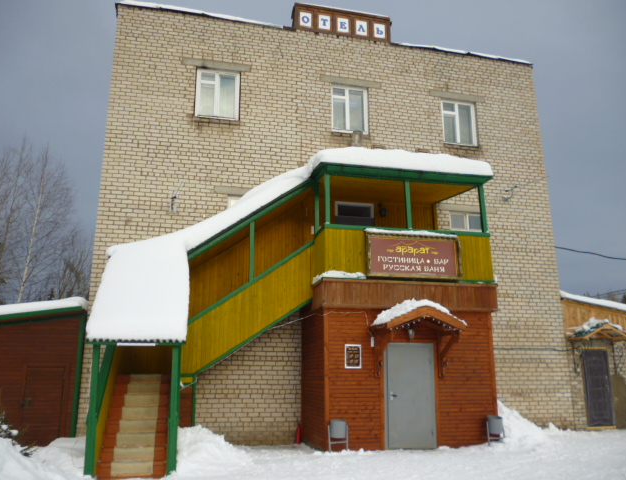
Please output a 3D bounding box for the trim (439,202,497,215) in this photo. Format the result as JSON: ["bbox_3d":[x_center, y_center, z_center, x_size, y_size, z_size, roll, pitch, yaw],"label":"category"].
[{"bbox_3d":[4.249,-0.839,14.247,1.769,0.177,0.120,3,-15,-13],"label":"trim"}]

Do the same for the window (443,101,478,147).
[{"bbox_3d":[4.188,-3.325,14.927,1.049,1.354,0.120,3,-15,-13],"label":"window"}]

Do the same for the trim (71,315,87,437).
[{"bbox_3d":[-4.842,2.789,10.769,0.140,2.470,0.110,3,-15,-12],"label":"trim"}]

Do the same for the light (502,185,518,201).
[{"bbox_3d":[5.365,-1.303,14.177,0.360,0.400,0.280,3,-15,-12],"label":"light"}]

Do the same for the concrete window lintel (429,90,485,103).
[{"bbox_3d":[4.215,-4.156,15.095,1.781,0.179,0.120,3,-15,-13],"label":"concrete window lintel"}]

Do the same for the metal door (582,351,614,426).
[{"bbox_3d":[7.858,4.056,14.228,0.880,2.052,0.090,3,-15,-13],"label":"metal door"}]

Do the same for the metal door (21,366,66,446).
[{"bbox_3d":[-5.638,3.519,10.786,0.795,1.719,0.080,3,-15,-13],"label":"metal door"}]

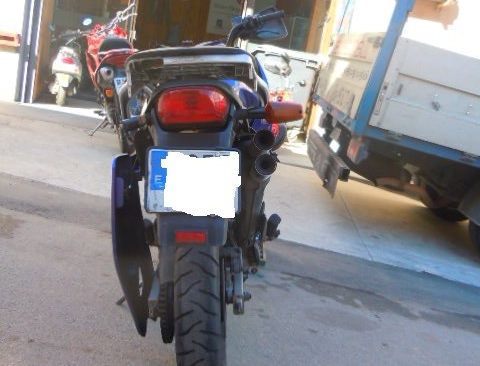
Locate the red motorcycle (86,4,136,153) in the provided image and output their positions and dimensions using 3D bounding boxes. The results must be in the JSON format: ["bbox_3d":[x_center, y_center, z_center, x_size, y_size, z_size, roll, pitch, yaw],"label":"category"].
[{"bbox_3d":[-1.131,-0.960,4.962,0.730,1.140,2.100,-7,17,-15],"label":"red motorcycle"}]

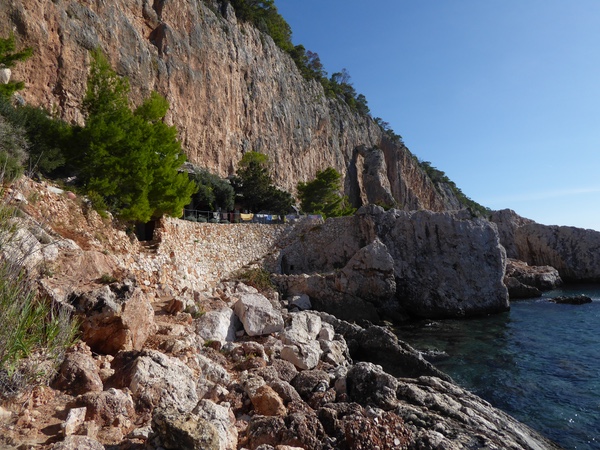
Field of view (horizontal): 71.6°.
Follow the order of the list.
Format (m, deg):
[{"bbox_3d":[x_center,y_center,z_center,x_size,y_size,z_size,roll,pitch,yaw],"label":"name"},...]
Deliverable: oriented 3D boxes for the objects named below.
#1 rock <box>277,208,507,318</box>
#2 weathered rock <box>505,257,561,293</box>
[{"bbox_3d":[10.300,3.900,46.000,25.500,11.200,9.500,0,-2,-17],"label":"rock"},{"bbox_3d":[36.000,7.500,65.000,9.800,4.600,6.000,0,-1,0],"label":"weathered rock"}]

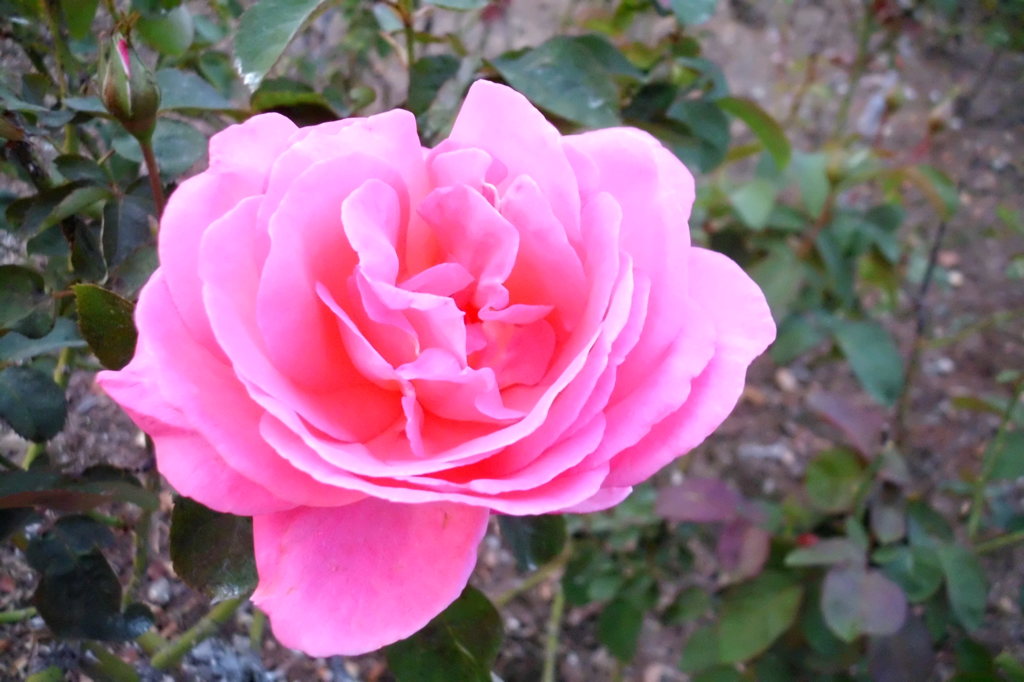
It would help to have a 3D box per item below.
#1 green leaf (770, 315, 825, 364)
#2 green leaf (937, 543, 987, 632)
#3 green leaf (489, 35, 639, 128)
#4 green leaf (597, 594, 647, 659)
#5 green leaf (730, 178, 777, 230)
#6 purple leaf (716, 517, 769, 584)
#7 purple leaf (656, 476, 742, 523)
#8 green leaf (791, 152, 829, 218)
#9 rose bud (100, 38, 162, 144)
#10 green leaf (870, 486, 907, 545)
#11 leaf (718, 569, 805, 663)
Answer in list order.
[{"bbox_3d":[0.154,-0.001,0.430,0.038,0.010,0.022,-37,62,-14],"label":"green leaf"},{"bbox_3d":[0.237,0.130,0.420,0.021,0.010,0.050,3,62,-12],"label":"green leaf"},{"bbox_3d":[0.021,-0.100,0.310,0.058,0.015,0.045,7,53,5],"label":"green leaf"},{"bbox_3d":[0.064,0.166,0.460,0.028,0.008,0.040,-4,67,-8],"label":"green leaf"},{"bbox_3d":[0.152,-0.086,0.500,0.032,0.009,0.037,-5,67,-2],"label":"green leaf"},{"bbox_3d":[0.122,0.111,0.420,0.027,0.011,0.036,13,64,6],"label":"purple leaf"},{"bbox_3d":[0.099,0.084,0.420,0.045,0.010,0.025,-7,57,-5],"label":"purple leaf"},{"bbox_3d":[0.161,-0.084,0.430,0.021,0.008,0.038,-6,62,7],"label":"green leaf"},{"bbox_3d":[-0.113,-0.074,0.235,0.016,0.031,0.016,-11,26,6],"label":"rose bud"},{"bbox_3d":[0.203,0.094,0.430,0.020,0.009,0.032,8,66,4],"label":"green leaf"},{"bbox_3d":[0.122,0.135,0.390,0.032,0.009,0.052,39,71,24],"label":"leaf"}]

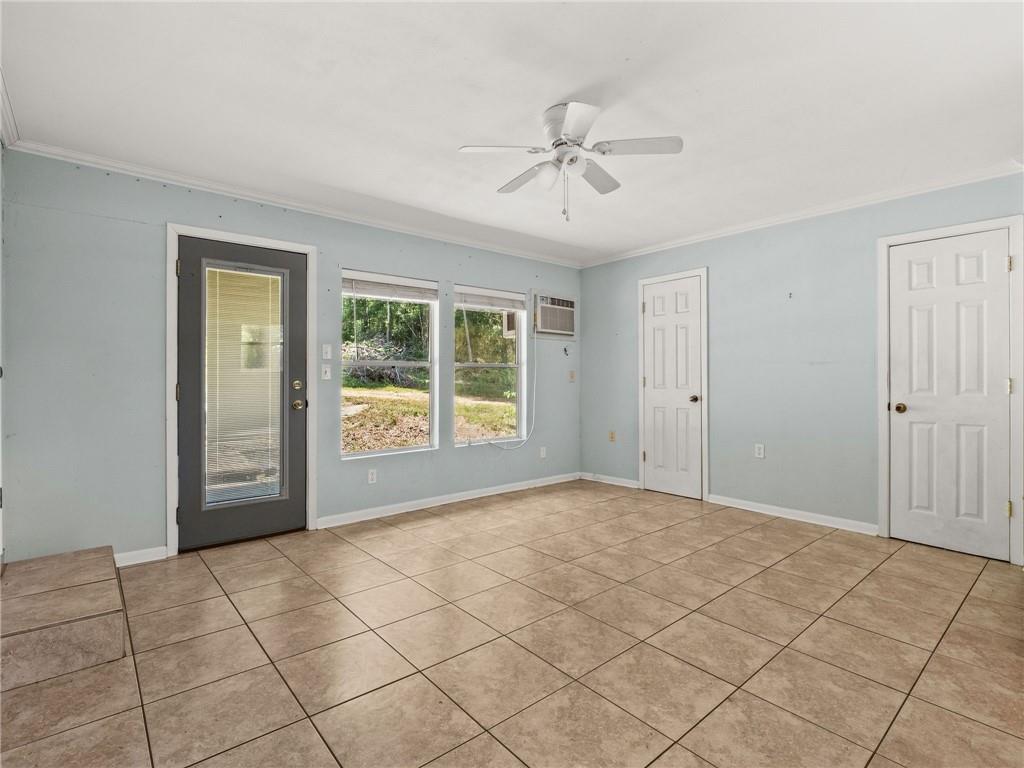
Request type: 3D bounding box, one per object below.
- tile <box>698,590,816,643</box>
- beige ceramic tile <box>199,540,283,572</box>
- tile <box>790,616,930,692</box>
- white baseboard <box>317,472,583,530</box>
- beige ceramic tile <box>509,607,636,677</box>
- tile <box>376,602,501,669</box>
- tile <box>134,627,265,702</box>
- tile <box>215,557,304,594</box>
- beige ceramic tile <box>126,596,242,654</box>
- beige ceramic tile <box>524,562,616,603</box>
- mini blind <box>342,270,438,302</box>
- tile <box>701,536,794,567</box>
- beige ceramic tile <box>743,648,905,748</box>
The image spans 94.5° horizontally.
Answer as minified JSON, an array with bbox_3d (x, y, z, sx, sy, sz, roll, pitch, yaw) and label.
[{"bbox_3d":[1.181,1.111,2.276,0.408,0.012,0.403,-1,1,-40],"label":"tile"},{"bbox_3d":[-1.728,1.090,3.035,0.405,0.012,0.405,0,0,-40],"label":"beige ceramic tile"},{"bbox_3d":[1.460,1.125,1.984,0.405,0.013,0.405,-1,1,-40],"label":"tile"},{"bbox_3d":[-0.336,1.037,4.408,2.857,0.077,0.015,0,0,-40],"label":"white baseboard"},{"bbox_3d":[0.262,1.090,2.016,0.405,0.012,0.405,0,0,-40],"label":"beige ceramic tile"},{"bbox_3d":[-0.321,1.085,2.050,0.402,0.015,0.402,0,0,-40],"label":"tile"},{"bbox_3d":[-1.250,1.121,1.912,0.405,0.013,0.405,-1,1,-40],"label":"tile"},{"bbox_3d":[-1.478,1.105,2.771,0.405,0.013,0.405,-1,1,-40],"label":"tile"},{"bbox_3d":[-1.525,1.115,2.214,0.405,0.013,0.405,-1,1,-40],"label":"beige ceramic tile"},{"bbox_3d":[0.313,1.111,2.634,0.405,0.013,0.405,-1,1,-40],"label":"beige ceramic tile"},{"bbox_3d":[-0.983,-0.798,3.905,0.844,0.178,0.050,0,0,-40],"label":"mini blind"},{"bbox_3d":[1.530,1.084,3.059,0.402,0.015,0.402,0,0,-40],"label":"tile"},{"bbox_3d":[1.094,1.086,1.662,0.402,0.015,0.402,0,0,-40],"label":"beige ceramic tile"}]

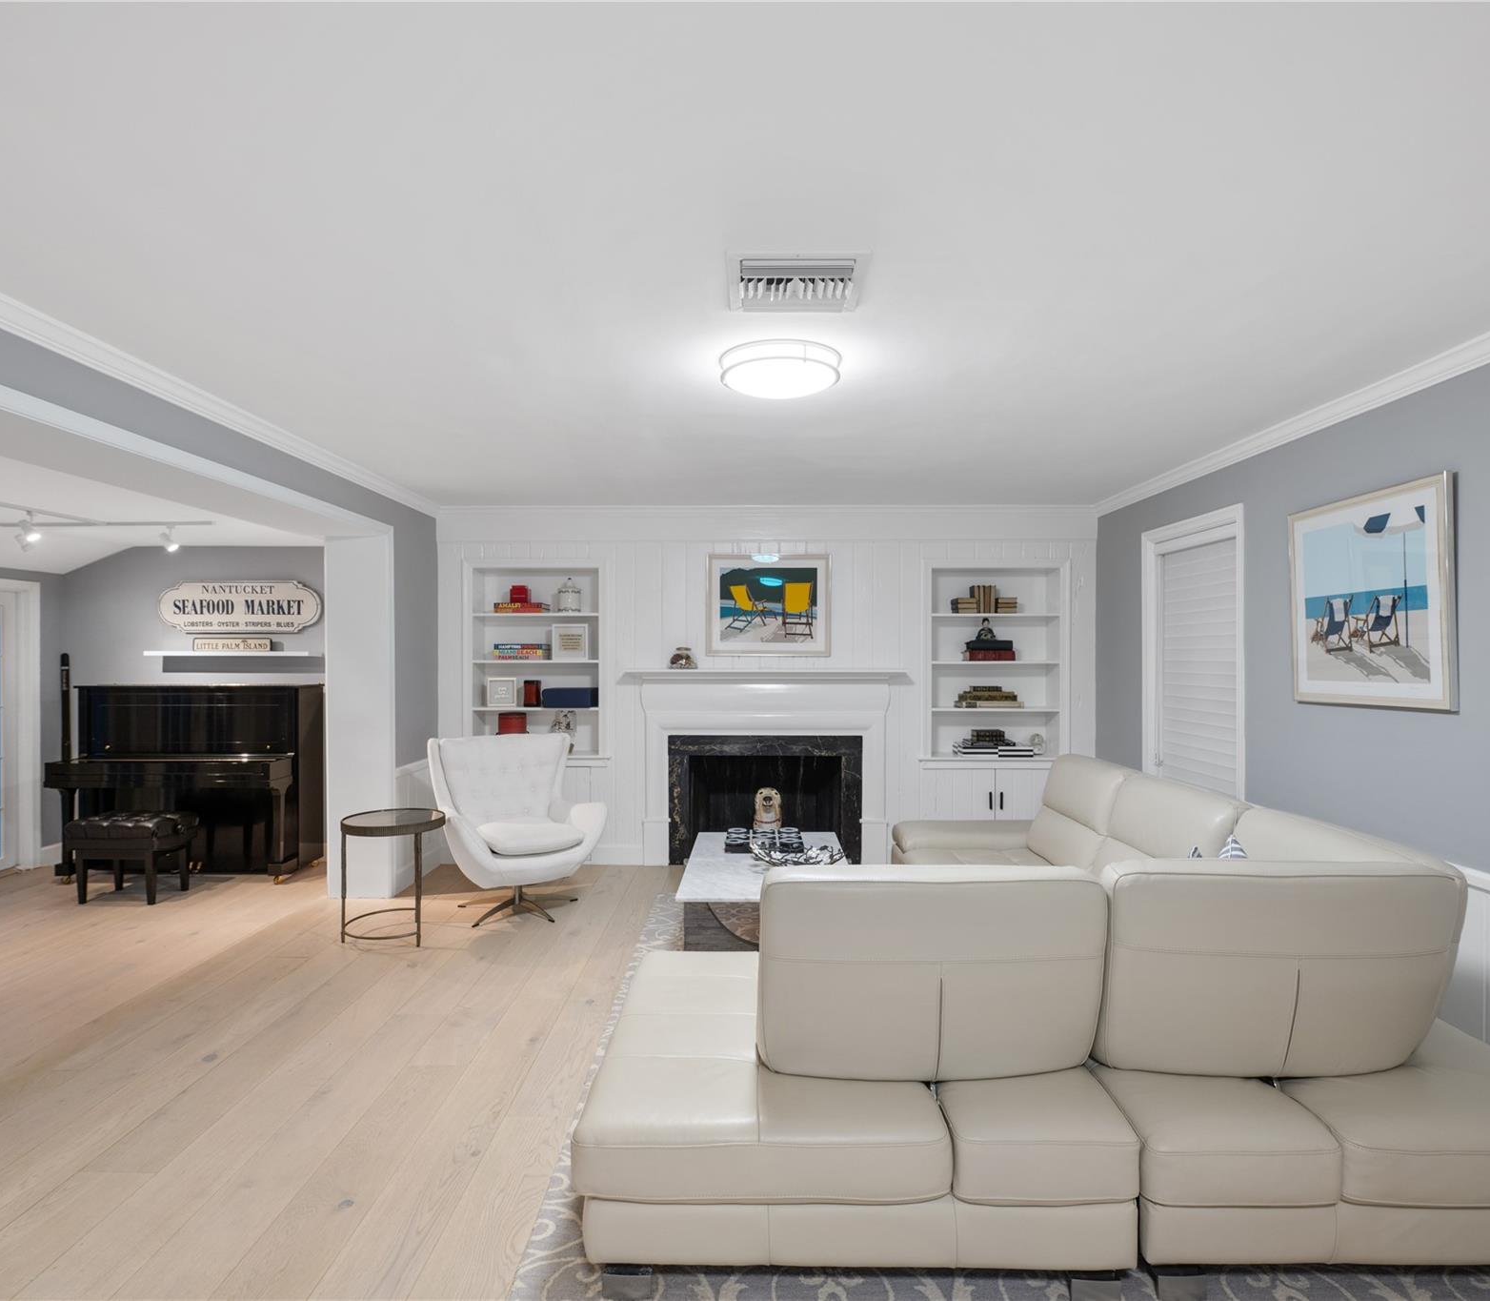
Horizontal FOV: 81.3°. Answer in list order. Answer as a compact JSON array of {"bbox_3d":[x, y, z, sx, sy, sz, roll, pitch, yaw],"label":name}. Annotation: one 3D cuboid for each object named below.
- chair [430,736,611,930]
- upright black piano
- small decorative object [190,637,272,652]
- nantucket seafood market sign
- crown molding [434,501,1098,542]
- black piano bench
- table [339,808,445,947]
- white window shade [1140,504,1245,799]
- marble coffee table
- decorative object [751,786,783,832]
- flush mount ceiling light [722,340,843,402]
[{"bbox_3d":[-1.297,0.996,4.928,0.900,1.000,0.860,0,0,-30],"label":"chair"},{"bbox_3d":[-3.705,0.871,5.805,1.500,1.260,0.610,0,0,0],"label":"upright black piano"},{"bbox_3d":[-3.604,-0.038,6.090,0.560,0.095,0.035,0,0,0],"label":"small decorative object"},{"bbox_3d":[-3.604,-0.312,6.191,1.165,0.385,0.040,0,0,0],"label":"nantucket seafood market sign"},{"bbox_3d":[0.146,-0.873,6.014,4.630,0.260,0.120,0,0,0],"label":"crown molding"},{"bbox_3d":[-3.696,1.253,5.253,0.570,0.490,0.400,0,0,0],"label":"black piano bench"},{"bbox_3d":[-1.818,1.189,4.529,0.510,0.610,0.510,0,0,0],"label":"table"},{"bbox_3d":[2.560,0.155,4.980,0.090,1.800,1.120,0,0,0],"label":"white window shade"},{"bbox_3d":[0.131,1.278,4.353,0.810,0.430,1.380,0,0,0],"label":"marble coffee table"},{"bbox_3d":[0.156,1.232,6.043,0.210,0.540,0.340,0,0,0],"label":"decorative object"},{"bbox_3d":[0.123,-0.969,2.980,0.420,0.100,0.420,0,0,0],"label":"flush mount ceiling light"}]

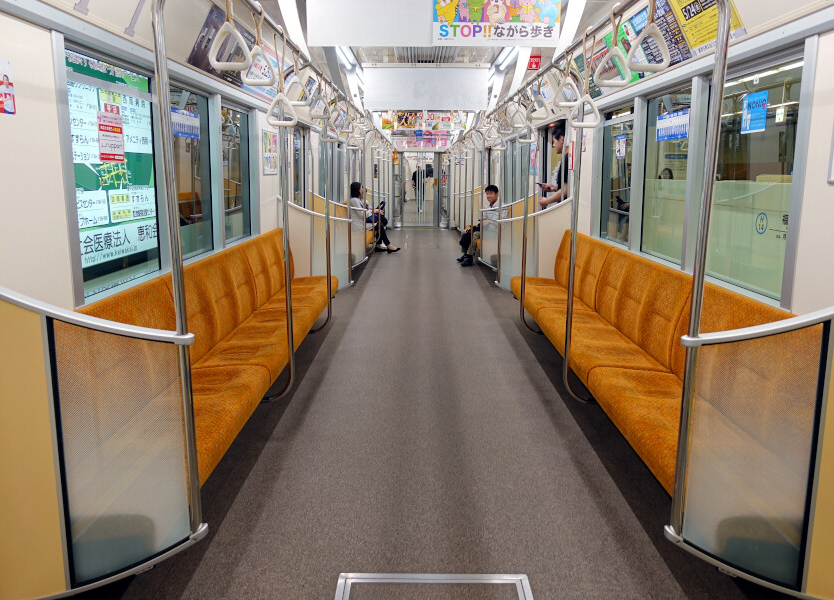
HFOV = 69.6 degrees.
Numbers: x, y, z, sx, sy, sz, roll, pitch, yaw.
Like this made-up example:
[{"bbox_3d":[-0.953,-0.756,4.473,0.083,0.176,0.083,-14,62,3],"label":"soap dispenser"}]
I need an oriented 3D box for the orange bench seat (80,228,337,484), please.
[{"bbox_3d":[-1.079,0.037,3.866,0.580,0.620,4.050,0,12,0],"label":"orange bench seat"}]

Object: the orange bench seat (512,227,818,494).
[{"bbox_3d":[1.196,0.039,3.860,0.580,0.620,4.050,0,12,0],"label":"orange bench seat"}]

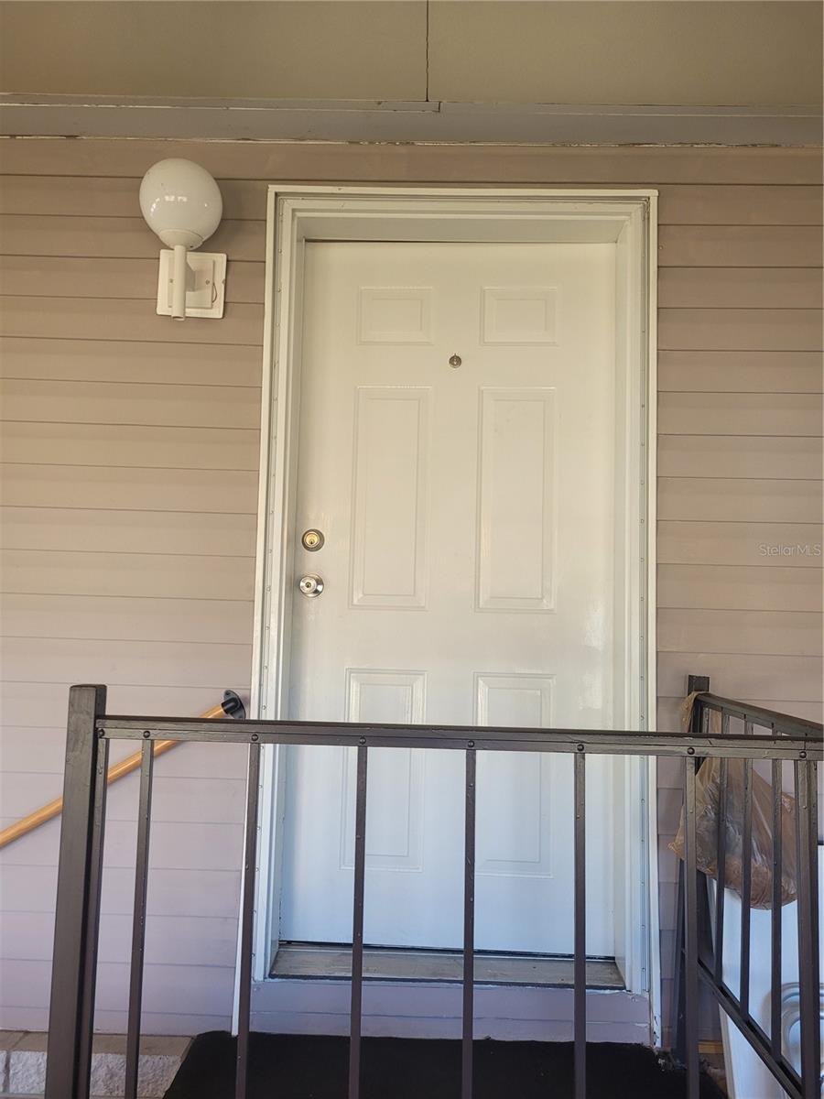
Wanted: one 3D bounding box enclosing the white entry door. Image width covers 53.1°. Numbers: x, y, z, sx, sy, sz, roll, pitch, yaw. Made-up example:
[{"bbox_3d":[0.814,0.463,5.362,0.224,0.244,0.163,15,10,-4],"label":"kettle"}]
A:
[{"bbox_3d":[0.113,0.090,2.280,0.895,1.945,0.045,1,-5,1],"label":"white entry door"}]

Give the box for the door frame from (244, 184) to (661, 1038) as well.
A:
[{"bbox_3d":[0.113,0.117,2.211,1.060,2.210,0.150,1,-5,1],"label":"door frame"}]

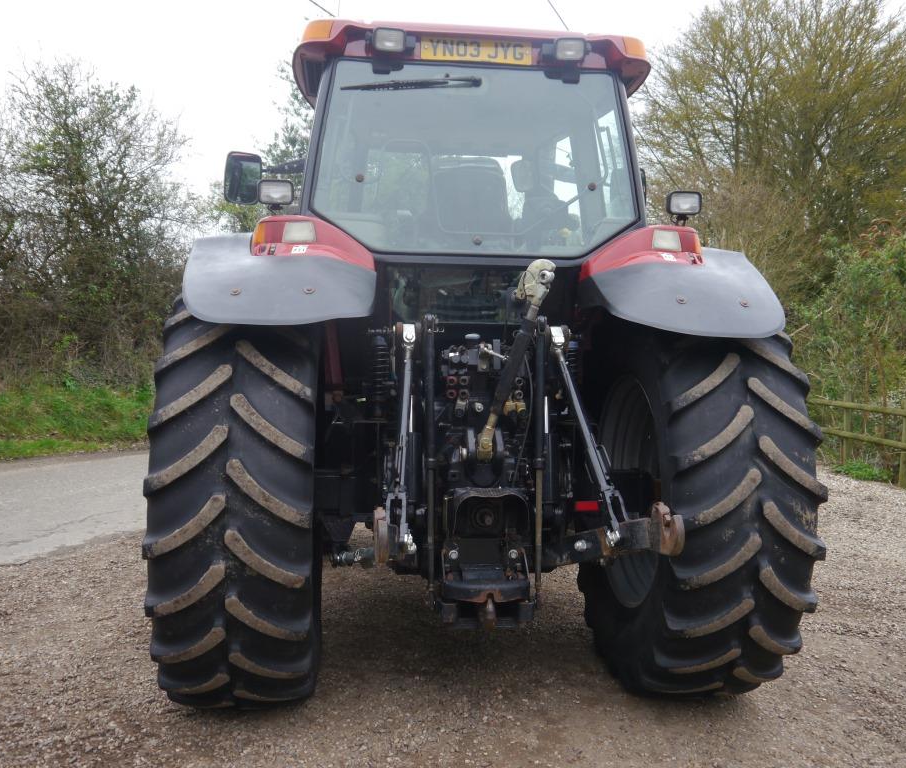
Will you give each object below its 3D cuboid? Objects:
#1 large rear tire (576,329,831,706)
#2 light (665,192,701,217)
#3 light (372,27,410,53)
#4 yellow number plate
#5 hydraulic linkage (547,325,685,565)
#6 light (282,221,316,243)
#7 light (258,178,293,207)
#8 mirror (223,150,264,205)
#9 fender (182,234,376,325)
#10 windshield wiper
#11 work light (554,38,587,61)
[{"bbox_3d":[1.048,0.472,4.369,0.615,1.757,1.807,1,0,-5],"label":"large rear tire"},{"bbox_3d":[0.998,-0.780,4.103,0.147,0.103,0.095,1,6,-8],"label":"light"},{"bbox_3d":[-0.280,-1.522,4.195,0.146,0.104,0.095,1,15,-5],"label":"light"},{"bbox_3d":[0.112,-1.555,4.421,0.520,0.111,0.012,1,-9,-5],"label":"yellow number plate"},{"bbox_3d":[0.568,0.269,3.667,0.430,1.000,0.880,1,0,-5],"label":"hydraulic linkage"},{"bbox_3d":[-0.620,-0.612,3.846,0.132,0.085,0.060,1,-5,-5],"label":"light"},{"bbox_3d":[-0.738,-0.798,3.955,0.147,0.103,0.095,1,6,-8],"label":"light"},{"bbox_3d":[-1.158,-1.140,5.250,0.205,0.298,0.090,1,0,-20],"label":"mirror"},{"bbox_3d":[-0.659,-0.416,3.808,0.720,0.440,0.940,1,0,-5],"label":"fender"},{"bbox_3d":[-0.196,-1.413,4.460,0.655,0.068,0.060,1,0,-5],"label":"windshield wiper"},{"bbox_3d":[0.527,-1.507,4.263,0.146,0.104,0.095,1,15,-5],"label":"work light"}]

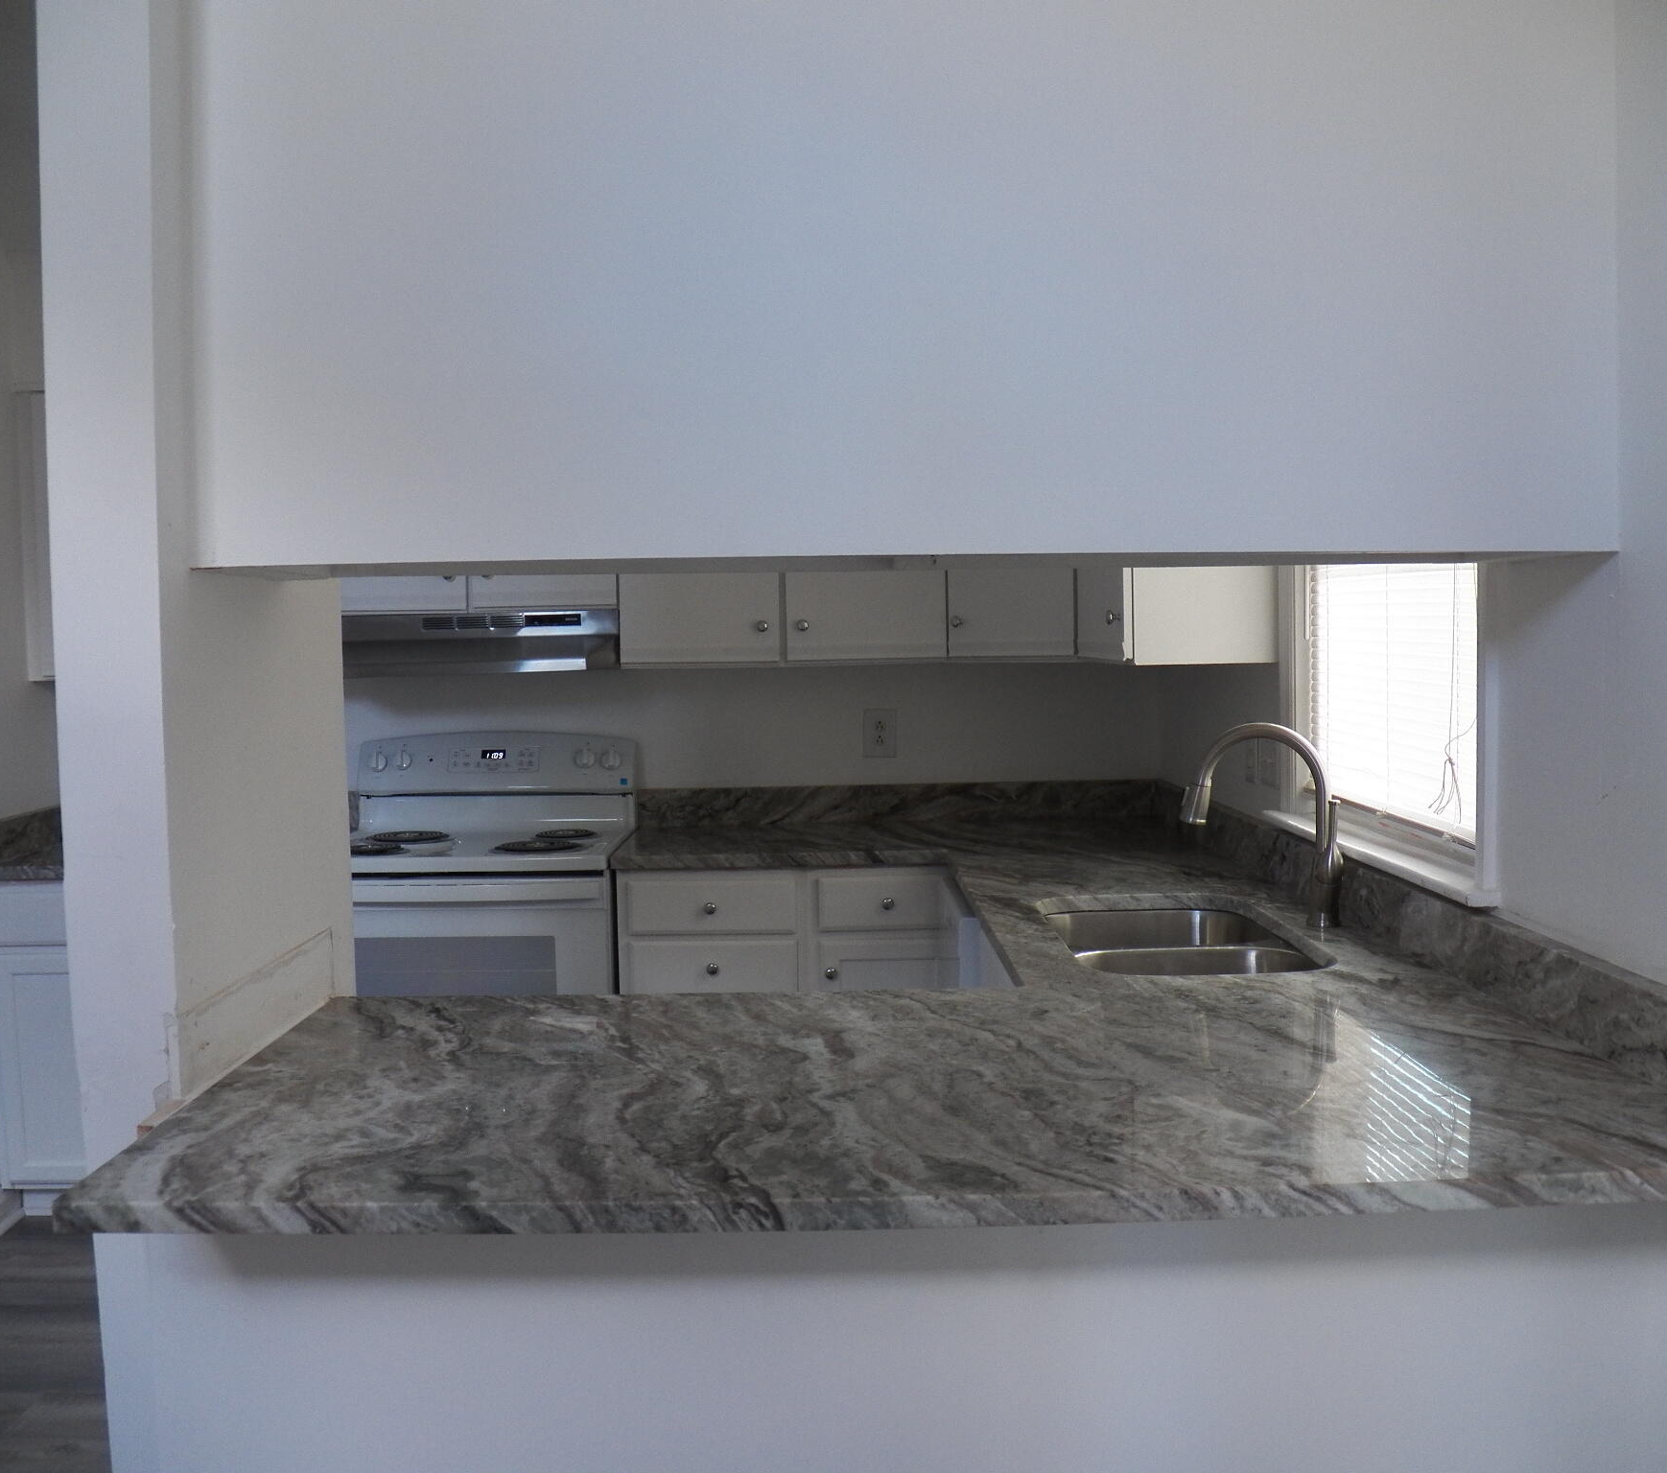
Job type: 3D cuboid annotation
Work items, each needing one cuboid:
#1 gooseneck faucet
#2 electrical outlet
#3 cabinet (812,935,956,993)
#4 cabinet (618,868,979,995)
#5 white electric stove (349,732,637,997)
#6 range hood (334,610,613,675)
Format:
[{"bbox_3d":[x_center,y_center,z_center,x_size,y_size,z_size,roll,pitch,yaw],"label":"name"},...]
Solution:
[{"bbox_3d":[0.719,0.147,2.675,0.280,0.348,0.074,-1,4,0],"label":"gooseneck faucet"},{"bbox_3d":[0.129,-0.007,4.311,0.090,0.134,0.012,-1,4,0],"label":"electrical outlet"},{"bbox_3d":[0.124,0.754,4.052,0.368,0.633,0.624,-1,4,0],"label":"cabinet"},{"bbox_3d":[-0.089,0.708,4.048,0.823,0.852,0.624,-1,4,0],"label":"cabinet"},{"bbox_3d":[-0.885,0.588,3.994,0.756,1.186,0.668,-1,4,0],"label":"white electric stove"},{"bbox_3d":[-0.897,-0.235,4.065,0.756,0.150,0.462,-1,4,0],"label":"range hood"}]

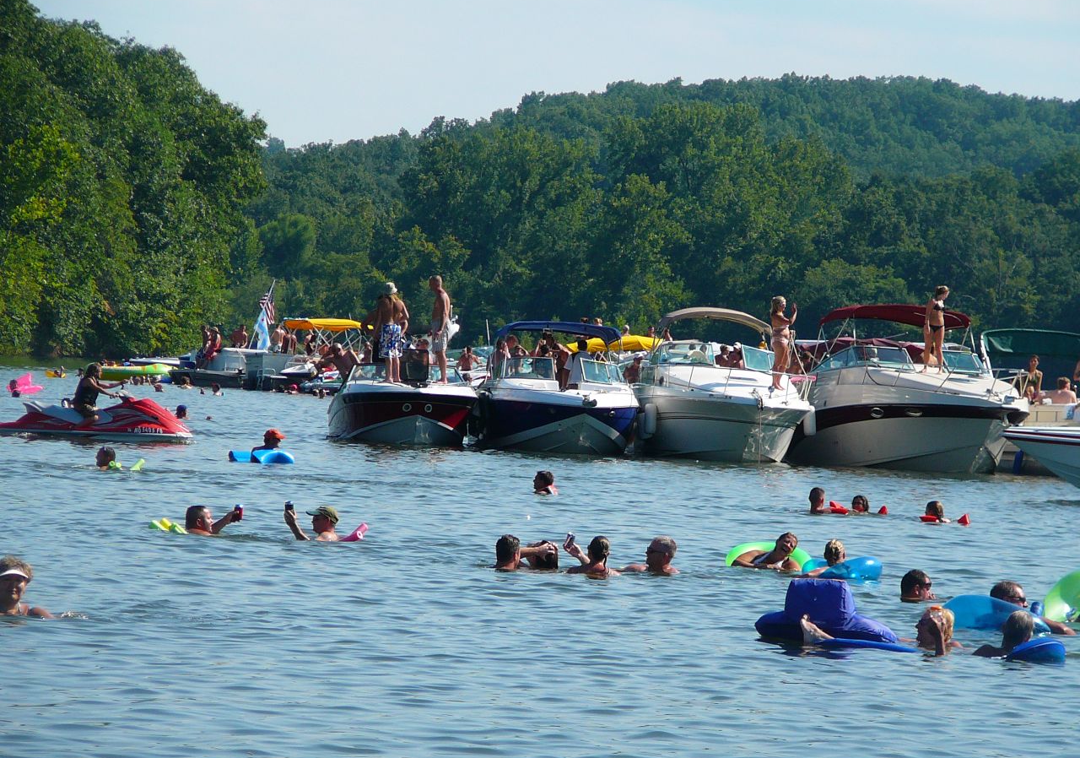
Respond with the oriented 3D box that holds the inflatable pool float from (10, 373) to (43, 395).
[{"bbox_3d":[-12.791,0.116,178.000,0.850,0.550,0.850,3,0,11],"label":"inflatable pool float"}]

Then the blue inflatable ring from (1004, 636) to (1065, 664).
[{"bbox_3d":[3.082,1.690,44.500,0.400,0.190,0.450,3,0,0],"label":"blue inflatable ring"}]

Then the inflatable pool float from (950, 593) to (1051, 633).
[{"bbox_3d":[3.081,1.584,48.000,0.780,0.270,0.780,3,0,0],"label":"inflatable pool float"}]

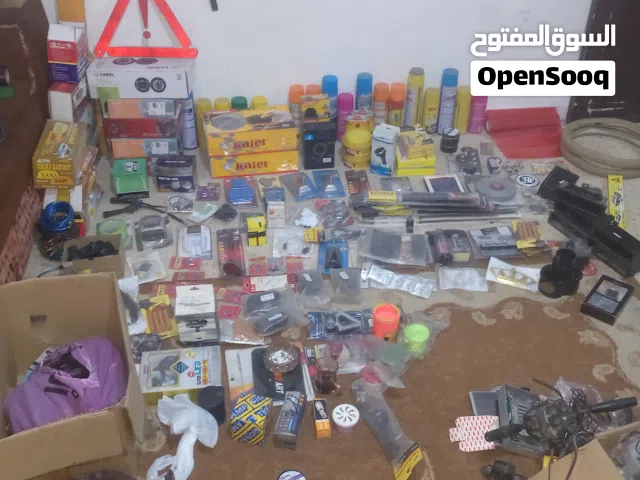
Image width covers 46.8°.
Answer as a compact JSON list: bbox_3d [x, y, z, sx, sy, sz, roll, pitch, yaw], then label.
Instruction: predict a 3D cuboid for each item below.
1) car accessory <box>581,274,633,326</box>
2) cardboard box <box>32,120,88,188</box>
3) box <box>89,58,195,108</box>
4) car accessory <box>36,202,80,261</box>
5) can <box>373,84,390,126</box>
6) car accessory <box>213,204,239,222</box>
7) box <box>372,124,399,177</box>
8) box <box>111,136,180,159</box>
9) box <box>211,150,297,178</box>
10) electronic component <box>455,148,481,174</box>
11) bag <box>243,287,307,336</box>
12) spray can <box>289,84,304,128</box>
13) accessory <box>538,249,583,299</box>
[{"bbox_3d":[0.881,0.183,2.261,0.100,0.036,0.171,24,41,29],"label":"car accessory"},{"bbox_3d":[-0.928,-0.310,2.650,0.130,0.107,0.287,-5,36,-6],"label":"cardboard box"},{"bbox_3d":[-0.659,-0.614,2.756,0.360,0.106,0.180,-1,35,-1],"label":"box"},{"bbox_3d":[-0.870,-0.025,2.456,0.132,0.135,0.132,0,35,0],"label":"car accessory"},{"bbox_3d":[0.257,-0.549,3.127,0.065,0.226,0.065,0,35,0],"label":"can"},{"bbox_3d":[-0.336,-0.094,2.634,0.085,0.030,0.070,0,35,0],"label":"car accessory"},{"bbox_3d":[0.255,-0.348,2.896,0.087,0.164,0.089,9,36,13],"label":"box"},{"bbox_3d":[-0.669,-0.404,2.895,0.242,0.080,0.190,-2,35,-3],"label":"box"},{"bbox_3d":[-0.273,-0.349,2.947,0.338,0.093,0.196,-7,35,-10],"label":"box"},{"bbox_3d":[0.587,-0.309,2.933,0.095,0.045,0.125,3,35,5],"label":"electronic component"},{"bbox_3d":[-0.134,0.215,2.213,0.170,0.050,0.145,-8,37,-11],"label":"bag"},{"bbox_3d":[-0.096,-0.521,3.084,0.065,0.235,0.065,0,35,0],"label":"spray can"},{"bbox_3d":[0.755,0.100,2.310,0.120,0.106,0.110,7,36,9],"label":"accessory"}]

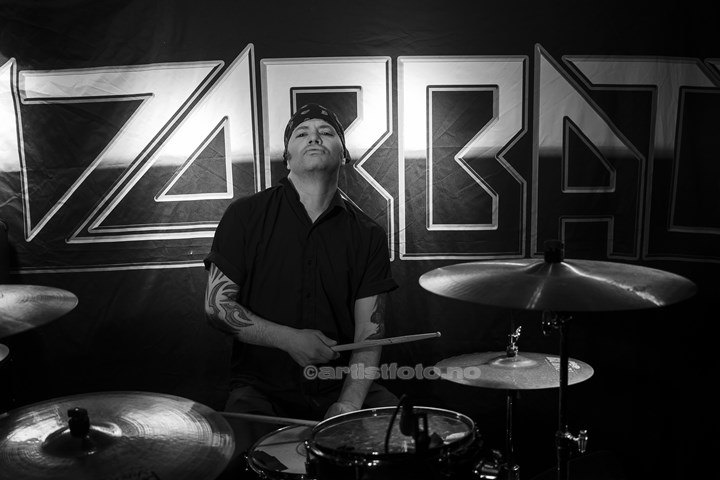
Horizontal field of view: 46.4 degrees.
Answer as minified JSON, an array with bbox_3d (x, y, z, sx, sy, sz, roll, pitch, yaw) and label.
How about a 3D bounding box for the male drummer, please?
[{"bbox_3d":[-0.125,0.294,2.204,0.620,1.340,0.800,-1,5,-9],"label":"male drummer"}]

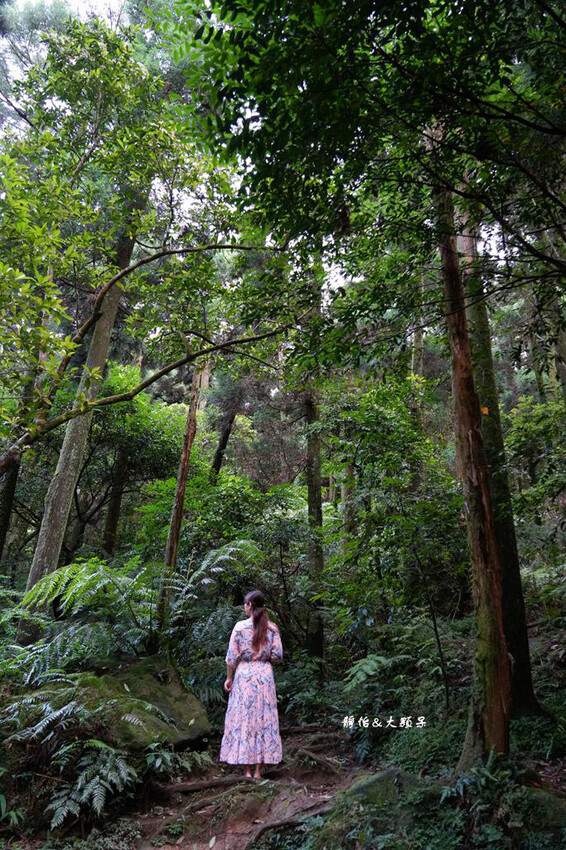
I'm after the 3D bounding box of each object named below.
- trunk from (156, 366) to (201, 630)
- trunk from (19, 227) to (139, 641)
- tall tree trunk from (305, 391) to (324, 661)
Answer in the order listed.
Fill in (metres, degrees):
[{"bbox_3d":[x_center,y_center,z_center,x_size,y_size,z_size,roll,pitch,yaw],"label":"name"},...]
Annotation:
[{"bbox_3d":[-1.332,0.871,8.099,0.190,3.550,0.190,4,-17,1],"label":"trunk"},{"bbox_3d":[-2.772,-0.179,8.630,0.420,6.110,0.420,7,-17,2],"label":"trunk"},{"bbox_3d":[0.483,1.422,9.499,0.270,4.160,0.270,1,-17,0],"label":"tall tree trunk"}]

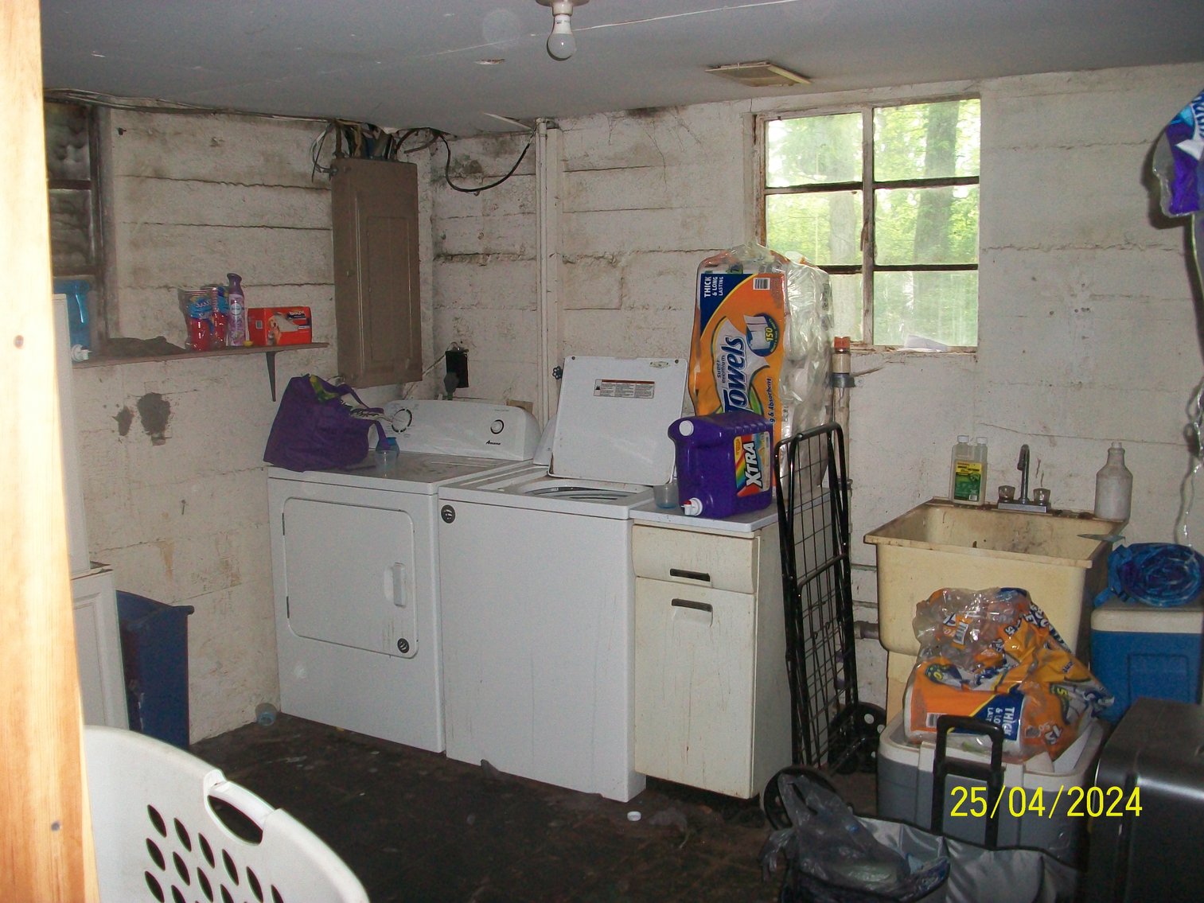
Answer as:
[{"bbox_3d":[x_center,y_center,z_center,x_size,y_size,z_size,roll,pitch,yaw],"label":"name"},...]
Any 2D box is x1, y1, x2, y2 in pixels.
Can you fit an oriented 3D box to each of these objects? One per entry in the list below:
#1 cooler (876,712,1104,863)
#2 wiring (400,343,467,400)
[{"bbox_3d":[0.984,0.921,2.975,0.480,0.460,0.430,5,10,31],"label":"cooler"},{"bbox_3d":[-0.659,-0.319,4.775,0.190,0.220,0.180,5,10,31],"label":"wiring"}]

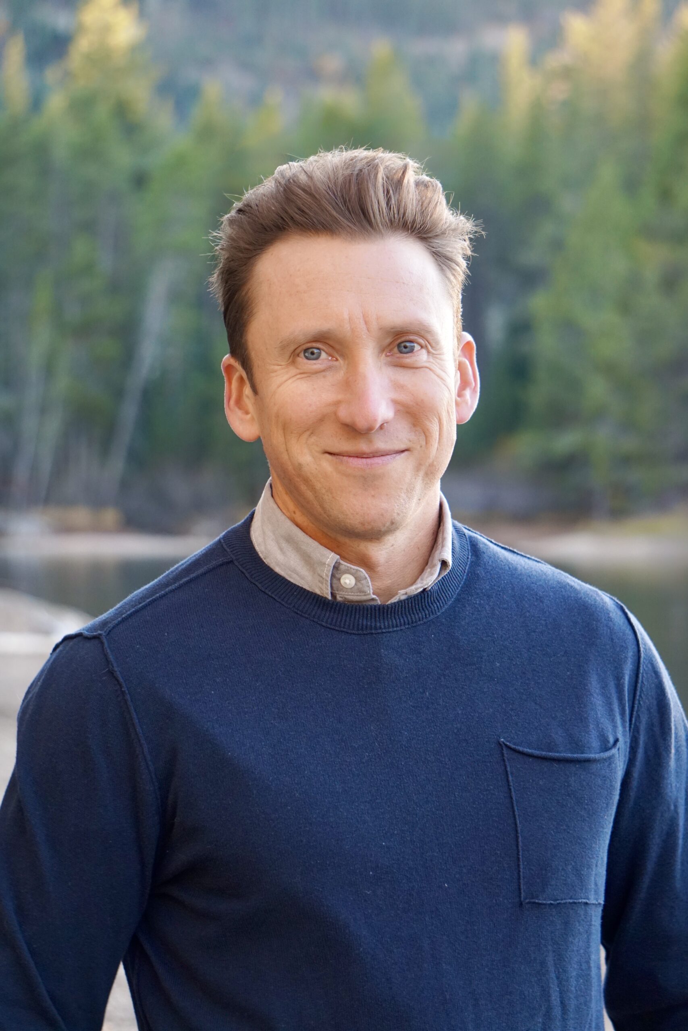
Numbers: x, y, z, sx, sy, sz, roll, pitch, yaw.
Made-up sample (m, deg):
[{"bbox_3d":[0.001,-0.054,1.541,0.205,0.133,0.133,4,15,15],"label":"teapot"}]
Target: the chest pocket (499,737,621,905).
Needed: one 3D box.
[{"bbox_3d":[0.146,0.208,2.120,0.094,0.113,0.025,0,3,-35],"label":"chest pocket"}]

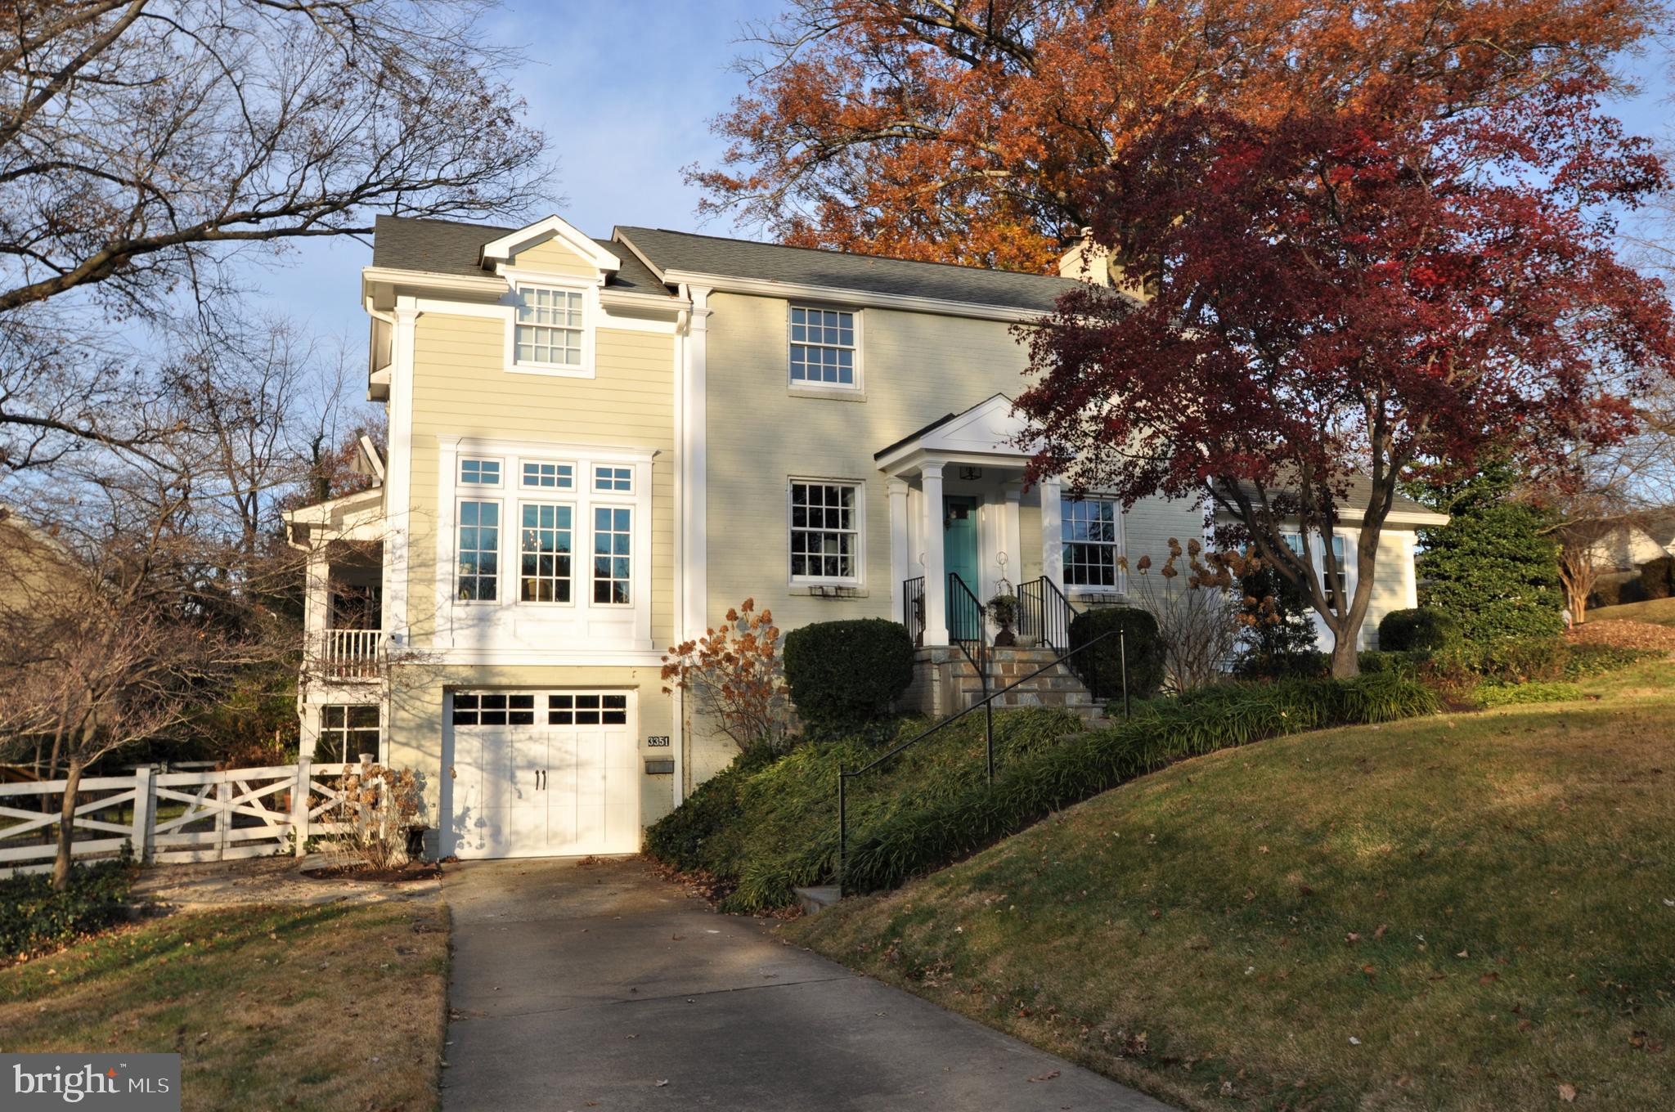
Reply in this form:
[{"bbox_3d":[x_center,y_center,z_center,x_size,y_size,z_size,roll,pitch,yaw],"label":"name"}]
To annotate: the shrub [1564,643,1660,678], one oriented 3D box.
[{"bbox_3d":[12.494,1.717,20.243,1.330,0.542,0.985,2,-8,-20],"label":"shrub"}]

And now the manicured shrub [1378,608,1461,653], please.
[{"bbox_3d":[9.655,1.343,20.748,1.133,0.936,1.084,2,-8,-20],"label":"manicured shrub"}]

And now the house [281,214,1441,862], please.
[{"bbox_3d":[1.191,-0.739,20.883,18.814,10.067,9.357,2,-8,-20],"label":"house"}]

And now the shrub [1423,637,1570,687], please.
[{"bbox_3d":[10.350,1.687,19.682,1.773,0.808,1.182,2,-8,-20],"label":"shrub"}]

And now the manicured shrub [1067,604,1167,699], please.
[{"bbox_3d":[3.808,1.371,17.039,1.261,1.379,1.202,2,-8,-20],"label":"manicured shrub"}]

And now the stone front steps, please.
[{"bbox_3d":[2.073,1.663,15.999,1.970,1.005,2.364,2,-8,-20],"label":"stone front steps"}]

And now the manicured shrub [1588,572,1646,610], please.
[{"bbox_3d":[23.562,1.080,37.843,1.477,1.182,1.379,2,-8,-20],"label":"manicured shrub"}]

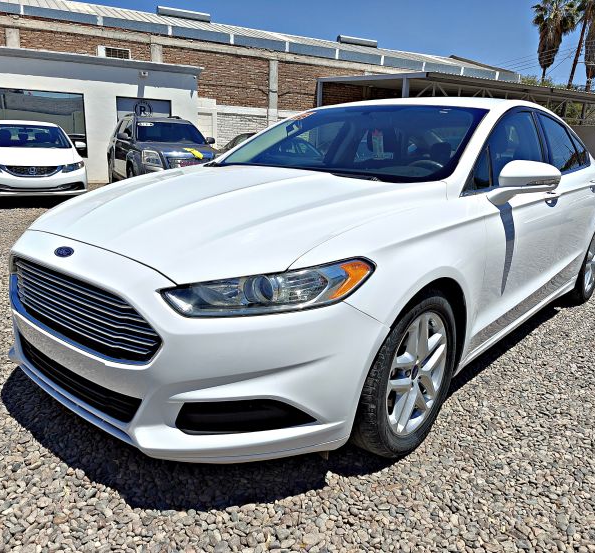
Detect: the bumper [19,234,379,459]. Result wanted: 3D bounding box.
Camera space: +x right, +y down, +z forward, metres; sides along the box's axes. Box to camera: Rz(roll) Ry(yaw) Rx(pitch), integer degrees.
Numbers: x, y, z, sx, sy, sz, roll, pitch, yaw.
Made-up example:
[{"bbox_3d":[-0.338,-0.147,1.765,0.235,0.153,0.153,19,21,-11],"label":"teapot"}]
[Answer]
[{"bbox_3d":[-0.619,0.148,1.907,1.830,0.640,0.660,12,18,40],"label":"bumper"}]

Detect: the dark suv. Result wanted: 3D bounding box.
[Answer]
[{"bbox_3d":[-3.190,-2.842,11.378,1.900,1.710,4.700,-6,17,-29],"label":"dark suv"}]

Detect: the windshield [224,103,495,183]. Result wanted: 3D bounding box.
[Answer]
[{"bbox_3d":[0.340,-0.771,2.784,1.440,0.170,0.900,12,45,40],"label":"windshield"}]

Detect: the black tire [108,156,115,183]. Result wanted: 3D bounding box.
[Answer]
[{"bbox_3d":[-4.606,-2.647,12.322,0.235,0.720,0.720,-6,17,-29],"label":"black tire"}]

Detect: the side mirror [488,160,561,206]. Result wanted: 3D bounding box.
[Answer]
[{"bbox_3d":[1.007,-0.421,2.180,0.250,0.190,0.250,12,18,40],"label":"side mirror"}]

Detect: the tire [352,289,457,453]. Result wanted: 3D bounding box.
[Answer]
[{"bbox_3d":[0.383,0.343,1.901,0.235,0.655,0.655,12,18,40],"label":"tire"}]

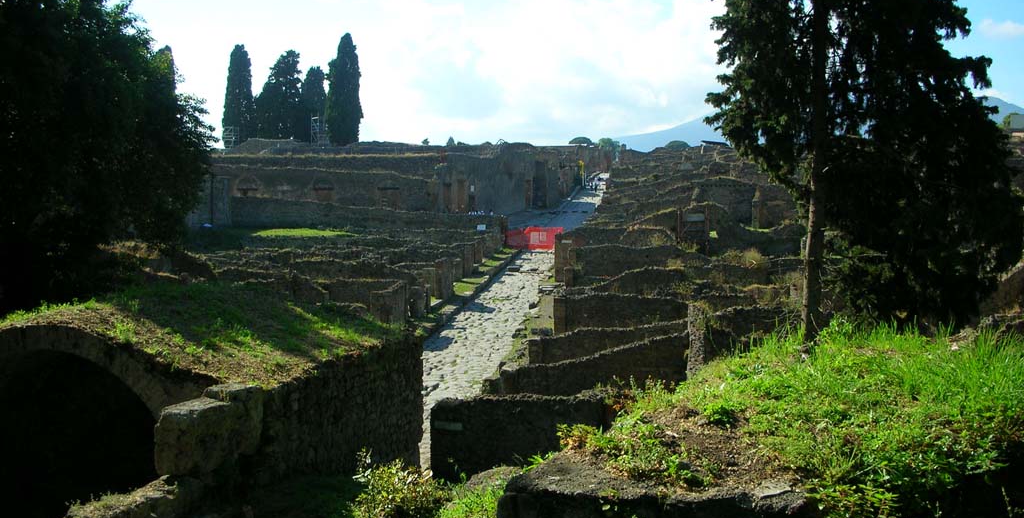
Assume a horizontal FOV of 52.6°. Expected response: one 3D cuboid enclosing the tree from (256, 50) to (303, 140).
[{"bbox_3d":[-36.900,-25.439,164.329,7.301,15.397,7.301,-1,6,-12],"label":"tree"}]

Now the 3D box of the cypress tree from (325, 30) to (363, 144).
[{"bbox_3d":[-26.241,-26.195,161.244,5.918,17.562,5.918,-1,6,-9],"label":"cypress tree"}]

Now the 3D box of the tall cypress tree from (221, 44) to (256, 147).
[{"bbox_3d":[-43.136,-25.669,163.303,5.678,16.390,5.678,-1,6,-15],"label":"tall cypress tree"}]

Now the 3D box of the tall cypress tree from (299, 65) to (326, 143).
[{"bbox_3d":[-32.067,-24.488,166.429,4.822,13.057,4.822,-1,6,-11],"label":"tall cypress tree"}]

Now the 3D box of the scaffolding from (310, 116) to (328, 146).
[{"bbox_3d":[-29.163,-19.464,156.862,2.400,4.813,1.700,-1,6,-10],"label":"scaffolding"}]

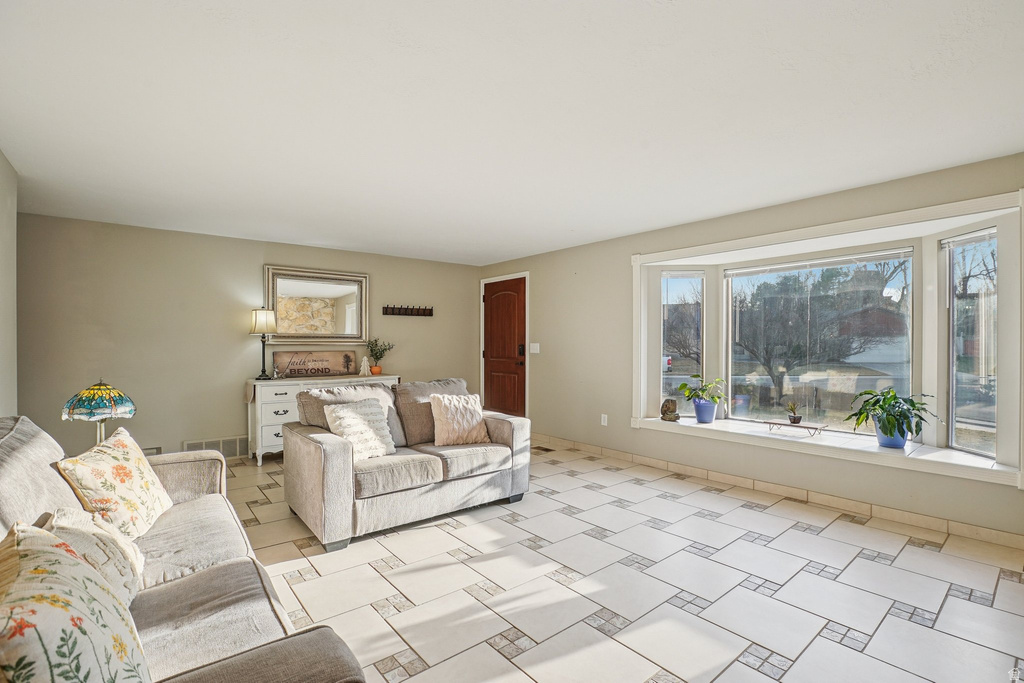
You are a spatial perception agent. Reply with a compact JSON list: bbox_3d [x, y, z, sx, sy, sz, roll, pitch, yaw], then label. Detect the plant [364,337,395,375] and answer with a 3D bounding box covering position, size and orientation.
[{"bbox_3d":[-1.587,0.171,5.470,0.310,0.430,0.290,0,0,-36],"label":"plant"}]

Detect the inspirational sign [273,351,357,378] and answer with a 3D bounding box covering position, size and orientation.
[{"bbox_3d":[-2.223,0.255,5.196,0.897,0.285,0.035,0,-6,-36],"label":"inspirational sign"}]

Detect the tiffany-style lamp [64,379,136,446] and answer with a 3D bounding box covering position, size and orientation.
[{"bbox_3d":[-2.484,0.450,2.750,0.340,0.480,0.340,0,0,-36],"label":"tiffany-style lamp"}]

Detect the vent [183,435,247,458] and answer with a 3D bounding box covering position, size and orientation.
[{"bbox_3d":[-2.989,1.110,4.690,0.650,0.240,0.025,0,0,-36],"label":"vent"}]

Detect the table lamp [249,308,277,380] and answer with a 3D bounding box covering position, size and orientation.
[{"bbox_3d":[-2.593,0.020,4.730,0.275,0.755,0.275,0,0,-36],"label":"table lamp"}]

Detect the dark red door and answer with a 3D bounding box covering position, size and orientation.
[{"bbox_3d":[-0.105,0.210,6.200,0.050,2.050,0.890,0,0,-41],"label":"dark red door"}]

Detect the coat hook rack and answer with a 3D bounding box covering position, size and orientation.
[{"bbox_3d":[-1.326,-0.403,5.878,0.700,0.140,0.060,0,0,-36],"label":"coat hook rack"}]

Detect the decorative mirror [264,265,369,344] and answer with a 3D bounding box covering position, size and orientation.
[{"bbox_3d":[-2.210,-0.395,5.236,1.132,0.860,0.060,0,0,-36],"label":"decorative mirror"}]

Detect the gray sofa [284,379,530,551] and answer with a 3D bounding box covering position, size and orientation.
[{"bbox_3d":[-0.780,0.780,3.540,1.570,0.940,0.940,0,0,-38],"label":"gray sofa"}]

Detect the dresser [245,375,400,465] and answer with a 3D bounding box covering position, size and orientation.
[{"bbox_3d":[-2.063,0.828,5.102,1.540,0.845,0.460,0,0,-36],"label":"dresser"}]

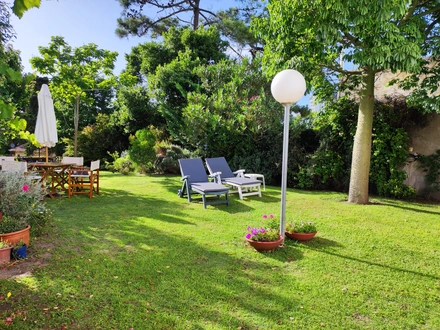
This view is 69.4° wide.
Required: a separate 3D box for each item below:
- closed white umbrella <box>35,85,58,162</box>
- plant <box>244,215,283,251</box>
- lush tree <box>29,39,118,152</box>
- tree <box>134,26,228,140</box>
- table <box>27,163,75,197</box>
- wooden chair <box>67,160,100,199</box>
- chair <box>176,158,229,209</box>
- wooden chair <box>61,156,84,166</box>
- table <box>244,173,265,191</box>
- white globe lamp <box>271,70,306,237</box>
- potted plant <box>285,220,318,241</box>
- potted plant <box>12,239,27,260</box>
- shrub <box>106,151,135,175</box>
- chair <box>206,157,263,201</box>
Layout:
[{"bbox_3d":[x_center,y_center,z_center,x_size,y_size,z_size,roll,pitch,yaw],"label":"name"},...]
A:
[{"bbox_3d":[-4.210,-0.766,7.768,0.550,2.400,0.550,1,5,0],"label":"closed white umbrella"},{"bbox_3d":[0.575,0.904,4.339,0.530,0.430,0.510,1,5,0],"label":"plant"},{"bbox_3d":[-6.373,-2.636,13.834,3.900,5.400,3.700,2,5,0],"label":"lush tree"},{"bbox_3d":[-1.576,-2.808,14.005,4.000,6.000,3.800,2,5,0],"label":"tree"},{"bbox_3d":[-4.232,0.336,7.796,1.150,0.730,1.120,2,5,8],"label":"table"},{"bbox_3d":[-3.217,0.312,7.567,0.530,0.880,0.600,1,5,-4],"label":"wooden chair"},{"bbox_3d":[-0.401,0.376,7.417,0.700,0.950,1.520,-1,6,-31],"label":"chair"},{"bbox_3d":[-4.004,0.243,8.412,0.590,0.880,0.520,2,5,13],"label":"wooden chair"},{"bbox_3d":[0.985,0.507,9.163,0.460,0.450,0.460,-1,6,-31],"label":"table"},{"bbox_3d":[0.901,-0.070,4.330,0.485,2.380,0.485,1,5,0],"label":"white globe lamp"},{"bbox_3d":[1.192,0.956,4.735,0.500,0.270,0.490,1,5,0],"label":"potted plant"},{"bbox_3d":[-2.432,1.012,3.857,0.155,0.220,0.155,-2,6,-33],"label":"potted plant"},{"bbox_3d":[-3.918,-0.148,12.443,1.050,0.930,0.950,1,5,0],"label":"shrub"},{"bbox_3d":[0.356,0.301,8.281,0.720,0.910,1.680,-3,6,-34],"label":"chair"}]

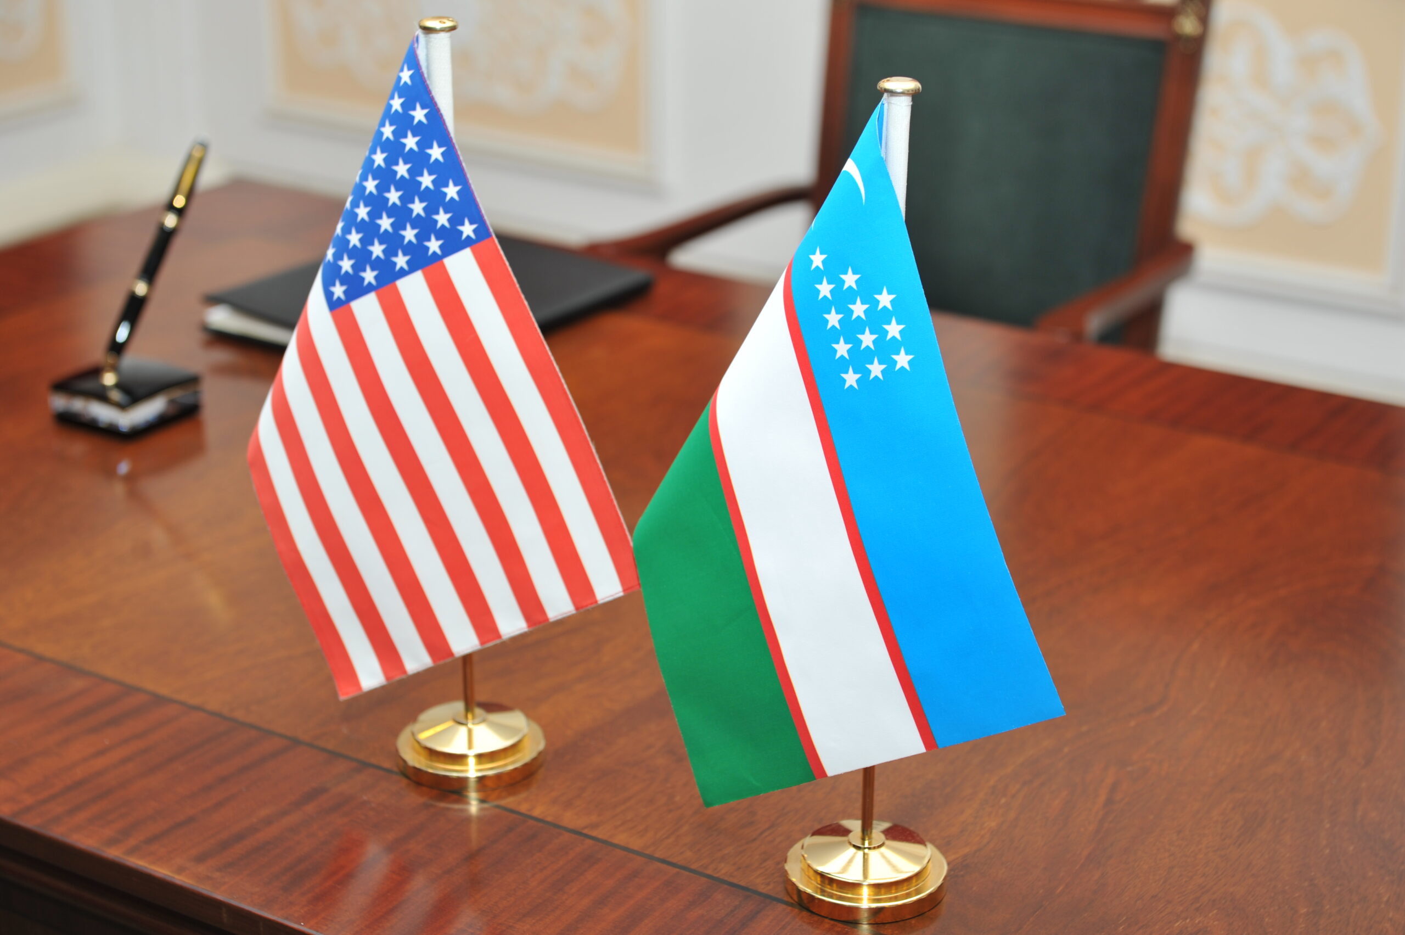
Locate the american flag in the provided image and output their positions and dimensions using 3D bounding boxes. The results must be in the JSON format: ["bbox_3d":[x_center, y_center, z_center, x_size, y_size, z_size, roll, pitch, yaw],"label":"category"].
[{"bbox_3d":[-0.140,-0.040,1.439,0.196,0.369,0.085,6,23,14],"label":"american flag"}]

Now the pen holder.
[{"bbox_3d":[-0.436,-0.053,2.073,0.082,0.025,0.082,15,27,33],"label":"pen holder"}]

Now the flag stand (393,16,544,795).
[{"bbox_3d":[-0.132,-0.031,1.477,0.085,0.428,0.085,0,22,0],"label":"flag stand"}]

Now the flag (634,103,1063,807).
[{"bbox_3d":[0.073,0.007,1.309,0.201,0.360,0.085,2,22,5],"label":"flag"}]

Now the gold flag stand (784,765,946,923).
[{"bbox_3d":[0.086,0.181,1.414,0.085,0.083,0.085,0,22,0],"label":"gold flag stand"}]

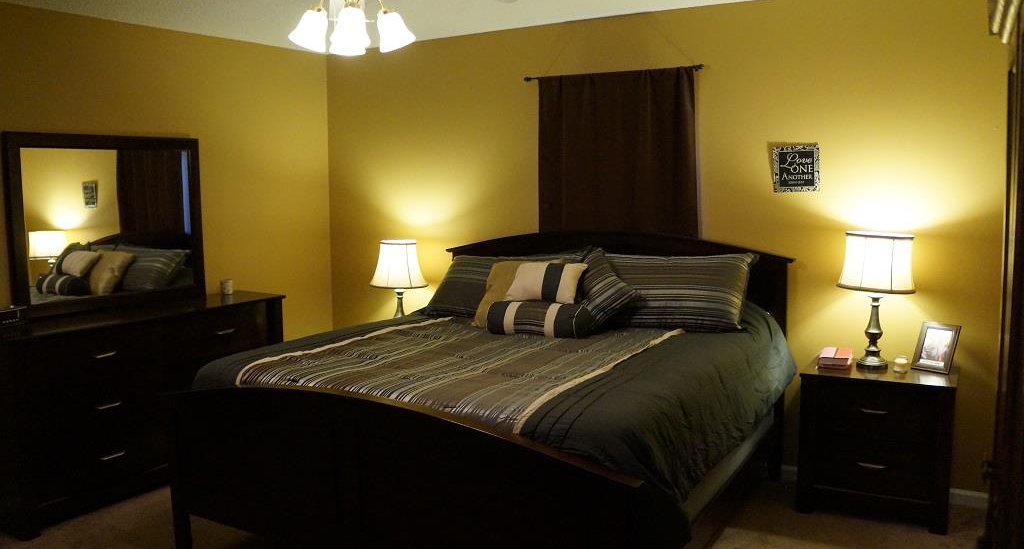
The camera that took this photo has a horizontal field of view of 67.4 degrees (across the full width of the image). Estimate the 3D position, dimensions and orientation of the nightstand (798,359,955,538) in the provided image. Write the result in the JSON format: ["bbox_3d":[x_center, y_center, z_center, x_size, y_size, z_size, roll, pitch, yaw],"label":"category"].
[{"bbox_3d":[1.762,0.802,3.706,0.643,0.678,0.418,3,7,30],"label":"nightstand"}]

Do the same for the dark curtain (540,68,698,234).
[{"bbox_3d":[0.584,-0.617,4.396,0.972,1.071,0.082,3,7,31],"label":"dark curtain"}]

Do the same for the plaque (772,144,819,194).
[{"bbox_3d":[1.455,-0.541,3.927,0.224,0.239,0.020,3,7,31],"label":"plaque"}]

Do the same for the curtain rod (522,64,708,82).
[{"bbox_3d":[0.547,-1.143,4.364,1.109,0.041,0.051,3,7,31],"label":"curtain rod"}]

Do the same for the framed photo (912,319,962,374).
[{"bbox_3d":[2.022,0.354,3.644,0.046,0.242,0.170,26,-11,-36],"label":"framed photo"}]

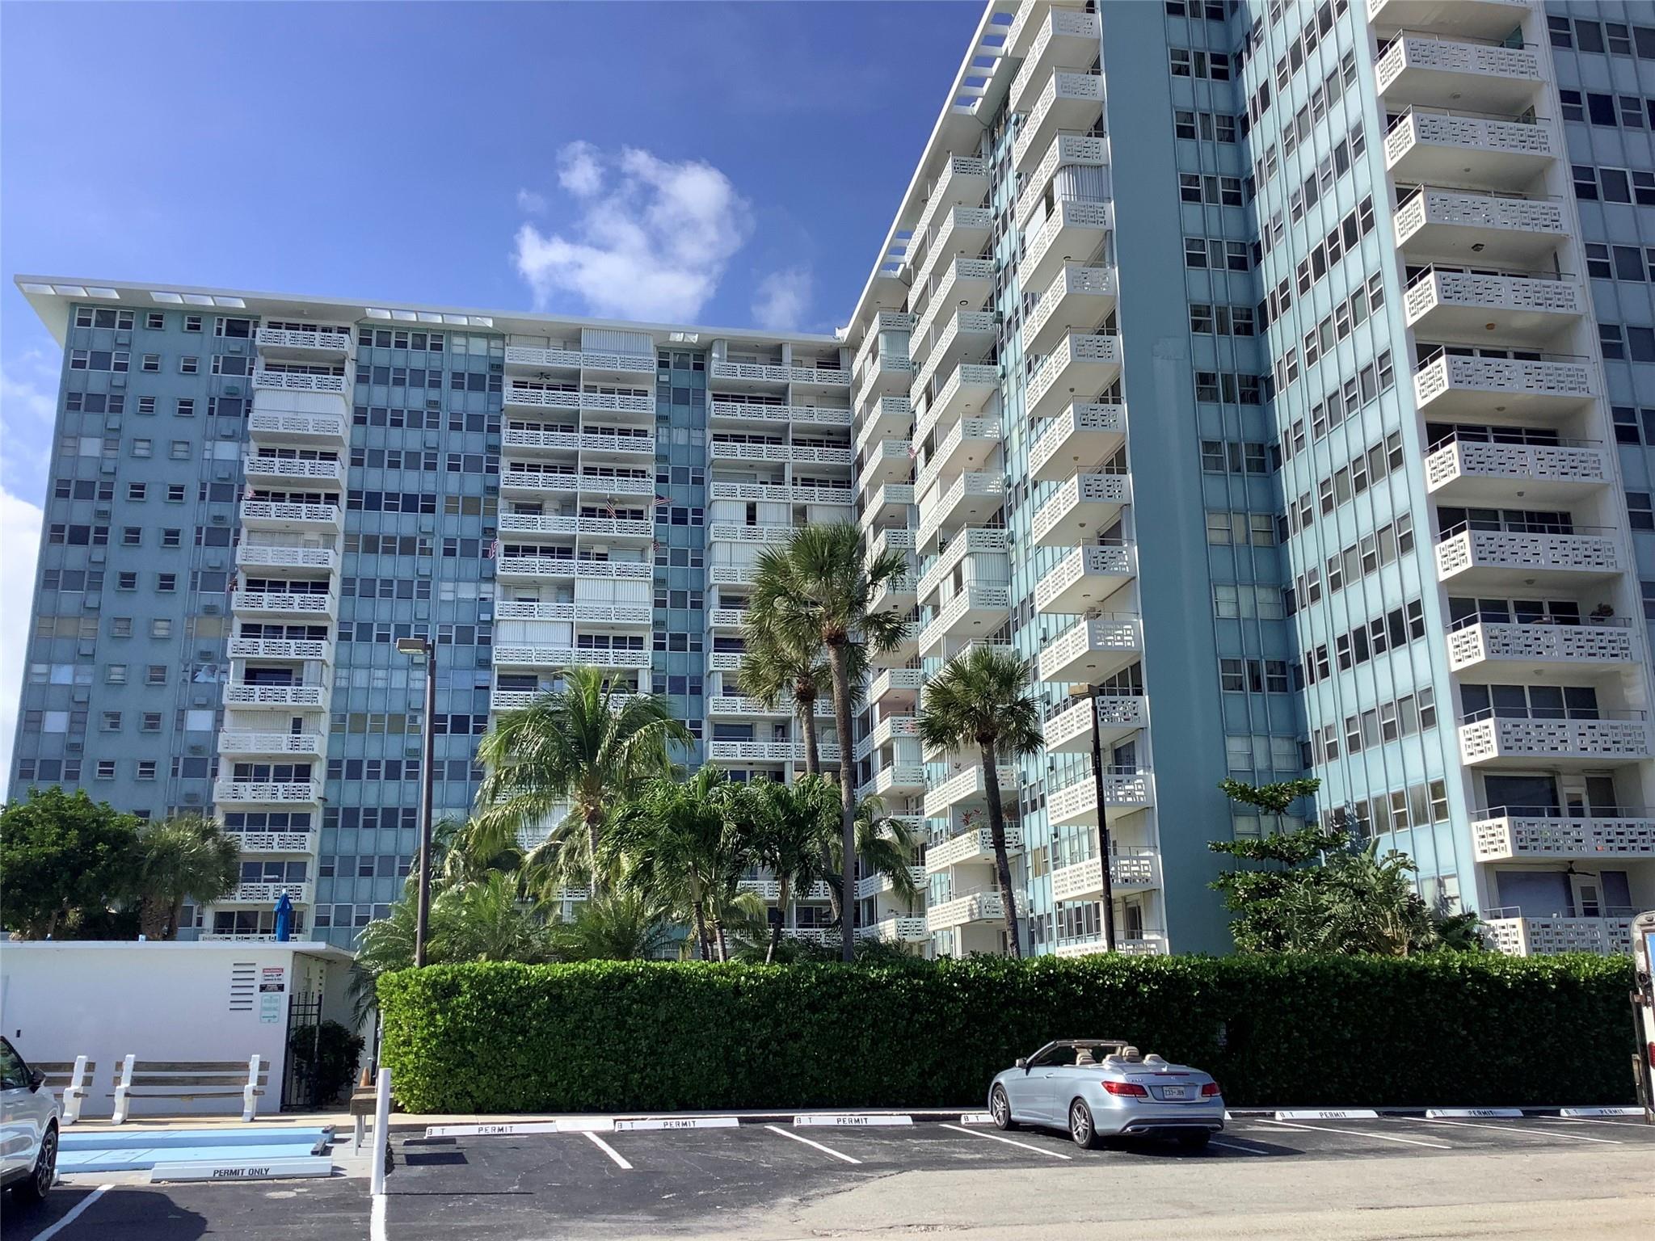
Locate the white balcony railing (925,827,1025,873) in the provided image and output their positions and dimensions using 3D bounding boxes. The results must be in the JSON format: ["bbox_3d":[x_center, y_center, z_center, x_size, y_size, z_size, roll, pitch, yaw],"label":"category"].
[{"bbox_3d":[6.581,10.559,67.248,1.903,1.057,9.169,2,-15,-10],"label":"white balcony railing"}]

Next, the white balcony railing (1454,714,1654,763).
[{"bbox_3d":[20.168,3.407,41.038,4.713,1.069,1.573,2,-15,-10],"label":"white balcony railing"}]

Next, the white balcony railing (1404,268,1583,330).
[{"bbox_3d":[19.973,-9.441,44.473,4.713,1.069,1.573,2,-15,-10],"label":"white balcony railing"}]

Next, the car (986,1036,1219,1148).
[{"bbox_3d":[3.846,6.688,21.143,1.850,1.390,4.700,3,-16,-16],"label":"car"}]

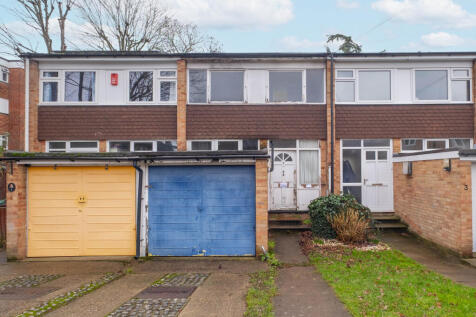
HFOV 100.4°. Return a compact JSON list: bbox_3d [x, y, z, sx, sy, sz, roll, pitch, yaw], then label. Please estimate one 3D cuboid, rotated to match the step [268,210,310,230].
[{"bbox_3d":[1.520,1.900,6.140,1.550,0.460,0.580,0,-1,0],"label":"step"}]

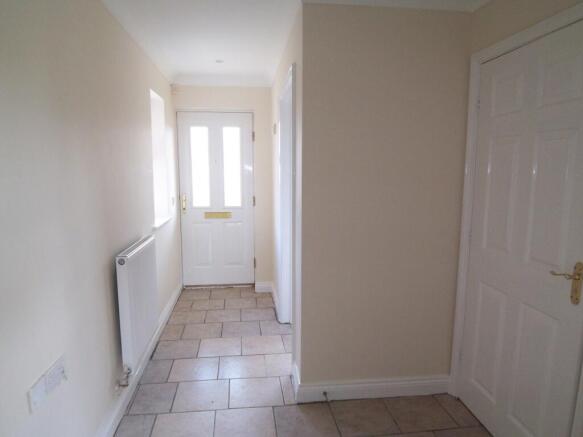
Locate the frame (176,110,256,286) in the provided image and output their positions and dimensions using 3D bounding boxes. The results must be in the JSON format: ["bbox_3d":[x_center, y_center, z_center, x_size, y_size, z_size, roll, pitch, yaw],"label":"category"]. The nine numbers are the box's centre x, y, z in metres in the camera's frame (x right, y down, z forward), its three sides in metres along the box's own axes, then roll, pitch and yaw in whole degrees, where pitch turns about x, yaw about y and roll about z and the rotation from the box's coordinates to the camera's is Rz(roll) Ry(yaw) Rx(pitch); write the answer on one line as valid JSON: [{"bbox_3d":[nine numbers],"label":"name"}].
[{"bbox_3d":[-0.843,-0.187,4.441,0.836,1.999,0.050,-1,7,-7],"label":"frame"}]

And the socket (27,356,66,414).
[{"bbox_3d":[-0.885,0.595,1.408,0.011,0.089,0.246,-1,7,-7],"label":"socket"}]

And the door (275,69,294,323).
[{"bbox_3d":[-0.039,0.018,3.021,0.078,2.023,0.866,-1,7,-7],"label":"door"}]

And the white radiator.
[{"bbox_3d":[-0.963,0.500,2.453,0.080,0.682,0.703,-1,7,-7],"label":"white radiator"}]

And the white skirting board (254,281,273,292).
[{"bbox_3d":[-0.316,0.790,4.431,0.192,0.125,0.018,-1,7,-7],"label":"white skirting board"}]

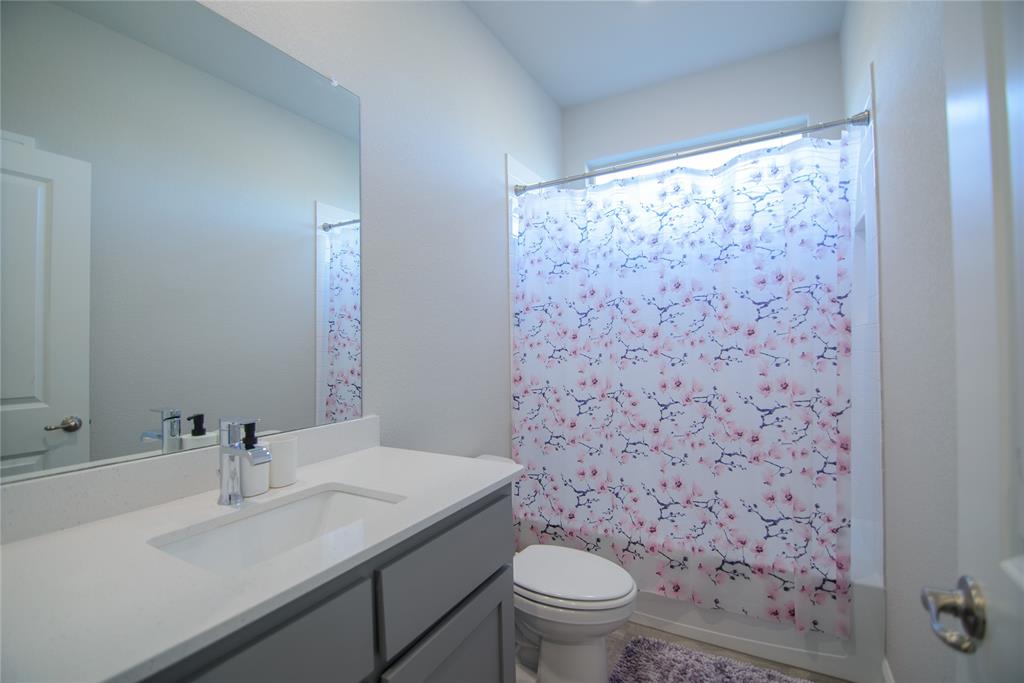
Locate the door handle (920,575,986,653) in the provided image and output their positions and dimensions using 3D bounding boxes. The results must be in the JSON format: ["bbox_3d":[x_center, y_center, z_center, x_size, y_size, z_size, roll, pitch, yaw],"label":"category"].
[{"bbox_3d":[0.524,0.318,0.534,0.052,0.068,0.122,-1,-1,28],"label":"door handle"}]

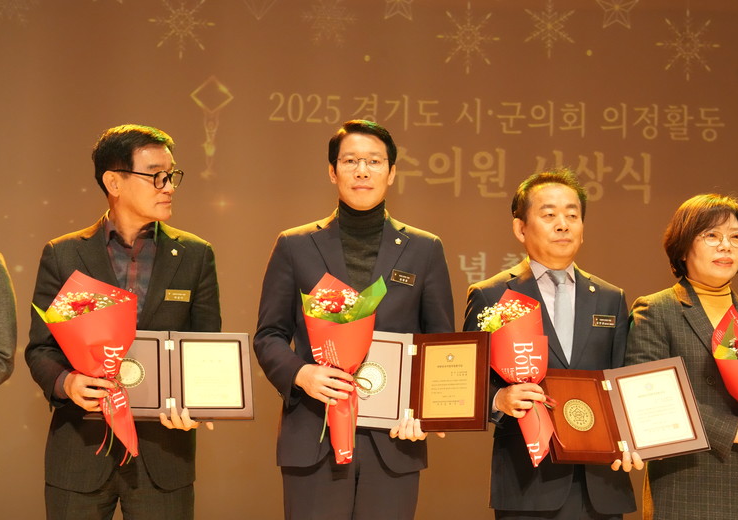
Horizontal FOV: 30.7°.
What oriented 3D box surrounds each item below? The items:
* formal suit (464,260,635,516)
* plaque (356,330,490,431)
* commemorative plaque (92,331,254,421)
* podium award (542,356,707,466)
[{"bbox_3d":[0.495,0.342,3.700,0.500,0.710,0.340,2,-3,-9],"label":"formal suit"},{"bbox_3d":[0.110,0.322,3.579,0.412,0.260,0.093,1,-13,8],"label":"plaque"},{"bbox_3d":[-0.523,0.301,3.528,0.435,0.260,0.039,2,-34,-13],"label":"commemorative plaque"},{"bbox_3d":[0.646,0.401,3.506,0.421,0.260,0.079,-3,-28,-14],"label":"podium award"}]

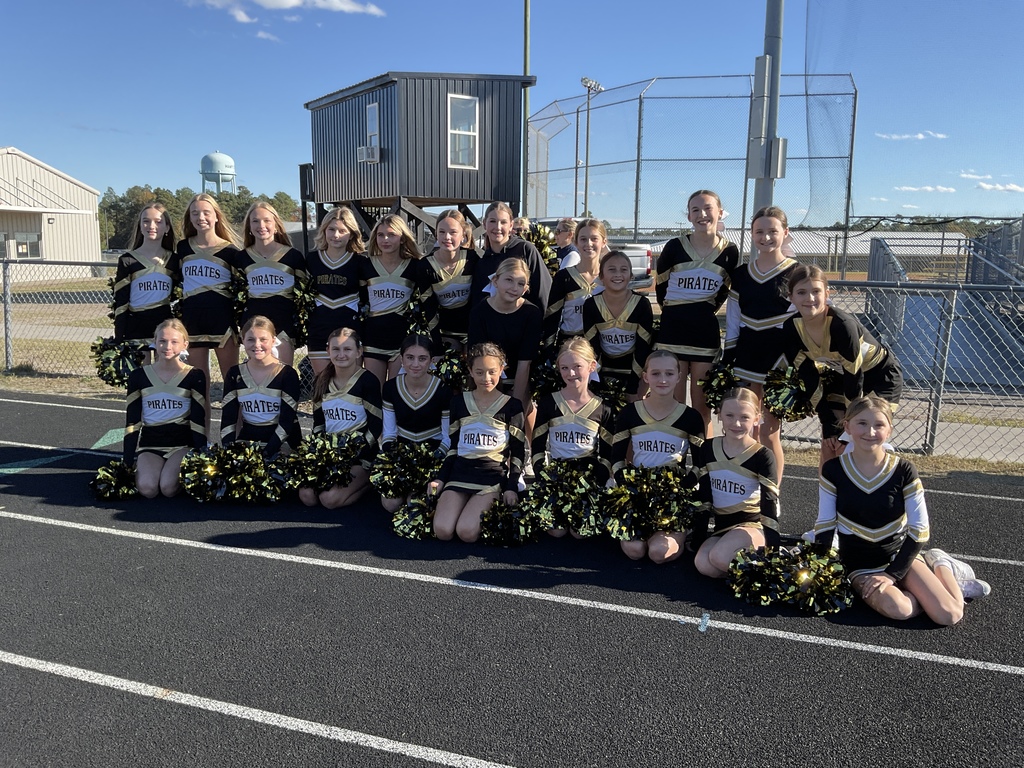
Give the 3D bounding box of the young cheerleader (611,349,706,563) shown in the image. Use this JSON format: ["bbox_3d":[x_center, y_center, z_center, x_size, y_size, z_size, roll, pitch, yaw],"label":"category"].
[{"bbox_3d":[0.650,0.284,3.808,0.420,0.855,0.580,4,10,16],"label":"young cheerleader"}]

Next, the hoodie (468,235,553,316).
[{"bbox_3d":[0.007,-0.526,4.840,0.460,0.620,0.280,3,10,14],"label":"hoodie"}]

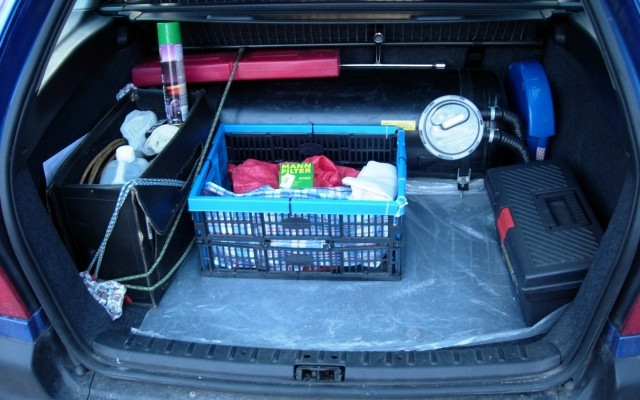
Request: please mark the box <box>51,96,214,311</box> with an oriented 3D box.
[{"bbox_3d":[-0.426,-0.021,1.734,0.202,0.329,0.457,4,35,10],"label":"box"}]

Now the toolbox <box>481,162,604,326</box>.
[{"bbox_3d":[0.538,0.091,1.666,0.202,0.141,0.429,-7,32,6],"label":"toolbox"}]

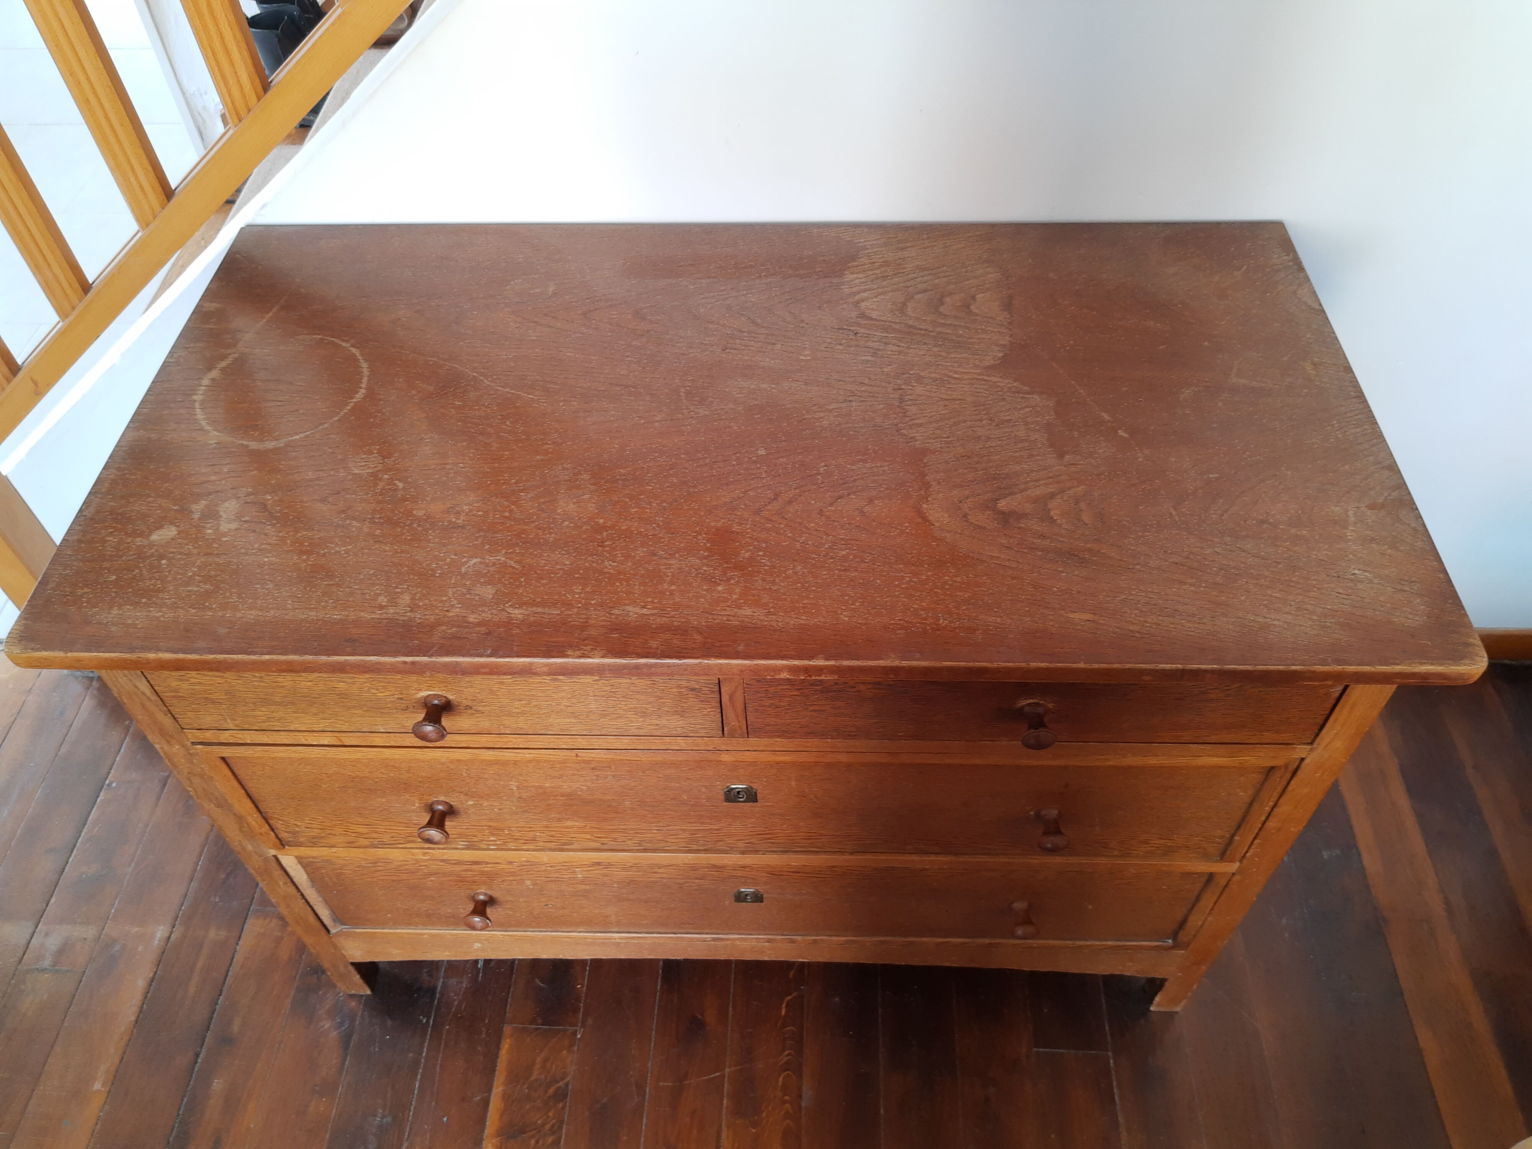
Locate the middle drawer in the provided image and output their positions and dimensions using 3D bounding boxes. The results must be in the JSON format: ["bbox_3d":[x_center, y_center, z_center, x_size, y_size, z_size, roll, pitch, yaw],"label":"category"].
[{"bbox_3d":[-0.014,0.044,1.201,0.949,0.194,0.469,0,49,2],"label":"middle drawer"}]

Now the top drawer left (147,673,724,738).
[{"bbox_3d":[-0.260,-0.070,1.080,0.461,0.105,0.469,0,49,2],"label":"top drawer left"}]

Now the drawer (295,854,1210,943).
[{"bbox_3d":[-0.009,0.176,1.353,0.934,0.188,0.469,0,49,2],"label":"drawer"}]

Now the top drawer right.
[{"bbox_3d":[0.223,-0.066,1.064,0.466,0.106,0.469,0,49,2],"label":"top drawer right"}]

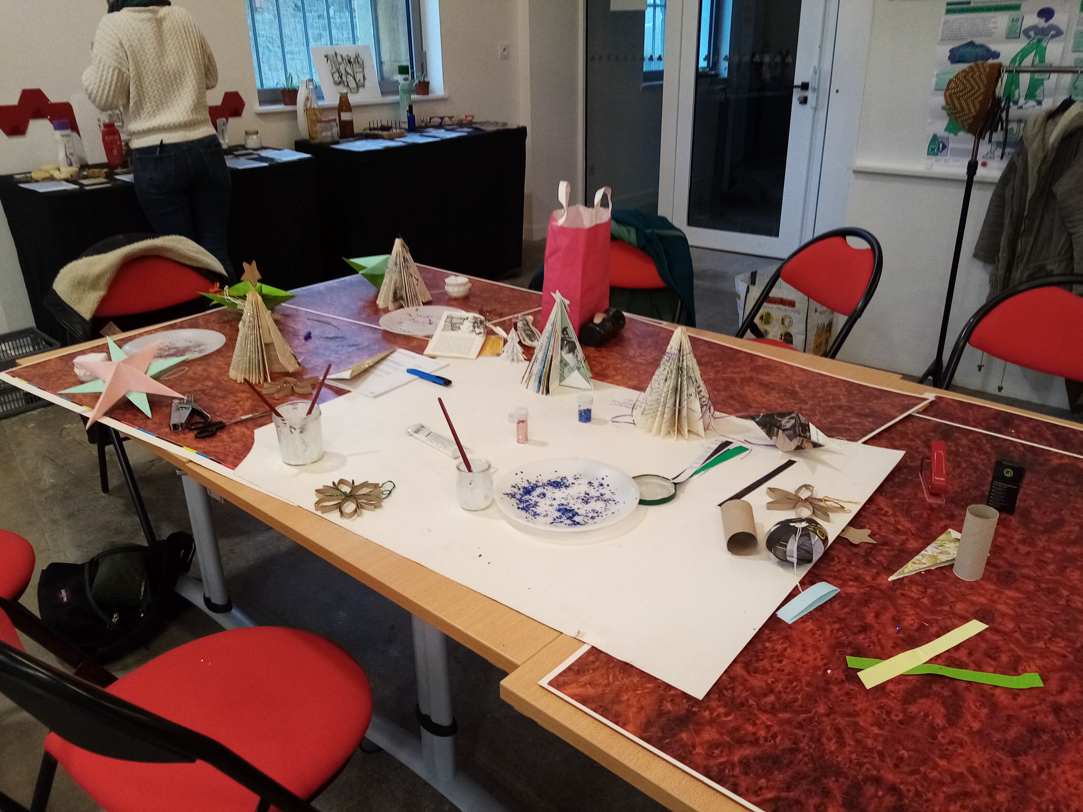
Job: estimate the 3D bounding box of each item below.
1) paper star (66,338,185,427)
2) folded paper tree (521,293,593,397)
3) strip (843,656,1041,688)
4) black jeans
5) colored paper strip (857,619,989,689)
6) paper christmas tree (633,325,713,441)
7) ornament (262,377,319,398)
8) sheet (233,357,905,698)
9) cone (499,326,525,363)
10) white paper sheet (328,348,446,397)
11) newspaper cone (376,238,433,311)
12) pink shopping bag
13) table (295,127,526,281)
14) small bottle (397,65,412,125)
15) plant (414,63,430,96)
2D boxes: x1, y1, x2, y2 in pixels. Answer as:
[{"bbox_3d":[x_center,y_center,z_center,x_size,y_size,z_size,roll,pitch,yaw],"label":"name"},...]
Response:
[{"bbox_3d":[-0.879,-0.071,1.725,0.250,0.060,0.250,-1,50,-14],"label":"paper star"},{"bbox_3d":[0.034,-0.141,1.702,0.155,0.203,0.150,-14,27,-27],"label":"folded paper tree"},{"bbox_3d":[0.466,0.306,0.942,0.212,0.008,0.025,3,25,9],"label":"strip"},{"bbox_3d":[-1.288,-0.524,3.114,0.380,1.018,0.290,-21,31,-38],"label":"black jeans"},{"bbox_3d":[0.461,0.292,0.976,0.210,0.007,0.021,-13,27,-25],"label":"colored paper strip"},{"bbox_3d":[0.250,-0.055,1.513,0.145,0.192,0.145,-1,24,0],"label":"paper christmas tree"},{"bbox_3d":[-0.544,-0.043,1.765,0.119,0.015,0.087,-9,25,-17],"label":"ornament"},{"bbox_3d":[0.009,0.082,1.513,1.065,0.008,0.785,16,29,35],"label":"sheet"},{"bbox_3d":[-0.067,-0.148,1.901,0.065,0.073,0.063,-2,24,-2],"label":"cone"},{"bbox_3d":[-0.352,-0.085,1.847,0.184,0.016,0.245,16,29,33],"label":"white paper sheet"},{"bbox_3d":[-0.416,-0.401,2.418,0.165,0.195,0.157,-1,23,0],"label":"newspaper cone"},{"bbox_3d":[0.093,-0.379,2.139,0.120,0.358,0.175,14,27,31],"label":"pink shopping bag"},{"bbox_3d":[-0.753,-1.208,5.081,0.605,0.909,1.255,21,32,40],"label":"table"},{"bbox_3d":[-0.771,-1.734,4.571,0.066,0.341,0.064,-14,27,-27],"label":"small bottle"},{"bbox_3d":[-0.734,-1.988,4.947,0.100,0.185,0.100,17,29,35],"label":"plant"}]

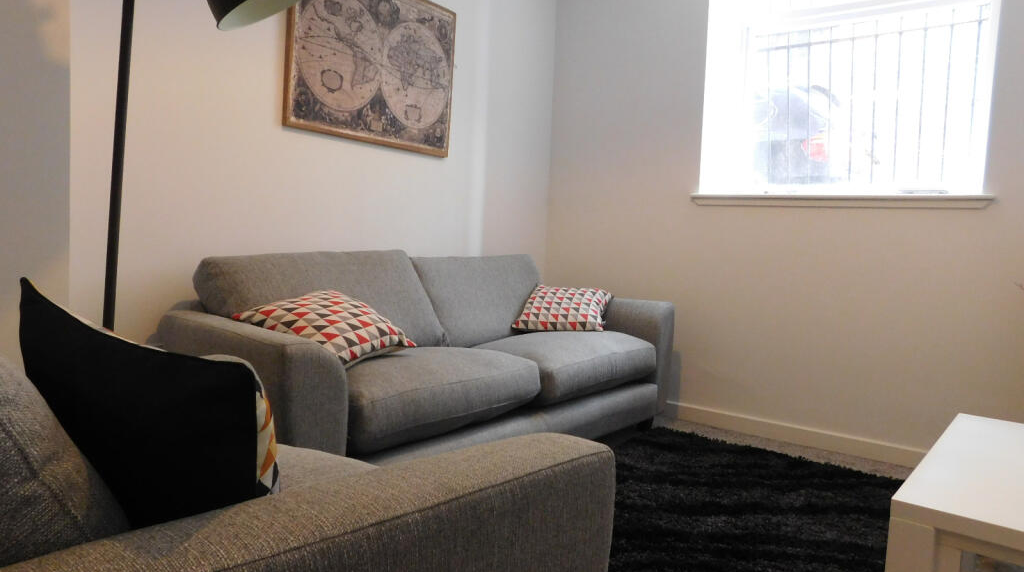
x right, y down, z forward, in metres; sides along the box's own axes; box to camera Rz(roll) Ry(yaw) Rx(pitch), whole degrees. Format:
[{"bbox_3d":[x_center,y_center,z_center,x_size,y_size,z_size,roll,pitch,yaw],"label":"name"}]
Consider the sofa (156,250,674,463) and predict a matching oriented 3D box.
[{"bbox_3d":[-0.207,0.280,2.700,0.846,0.805,2.192,6,5,36],"label":"sofa"}]

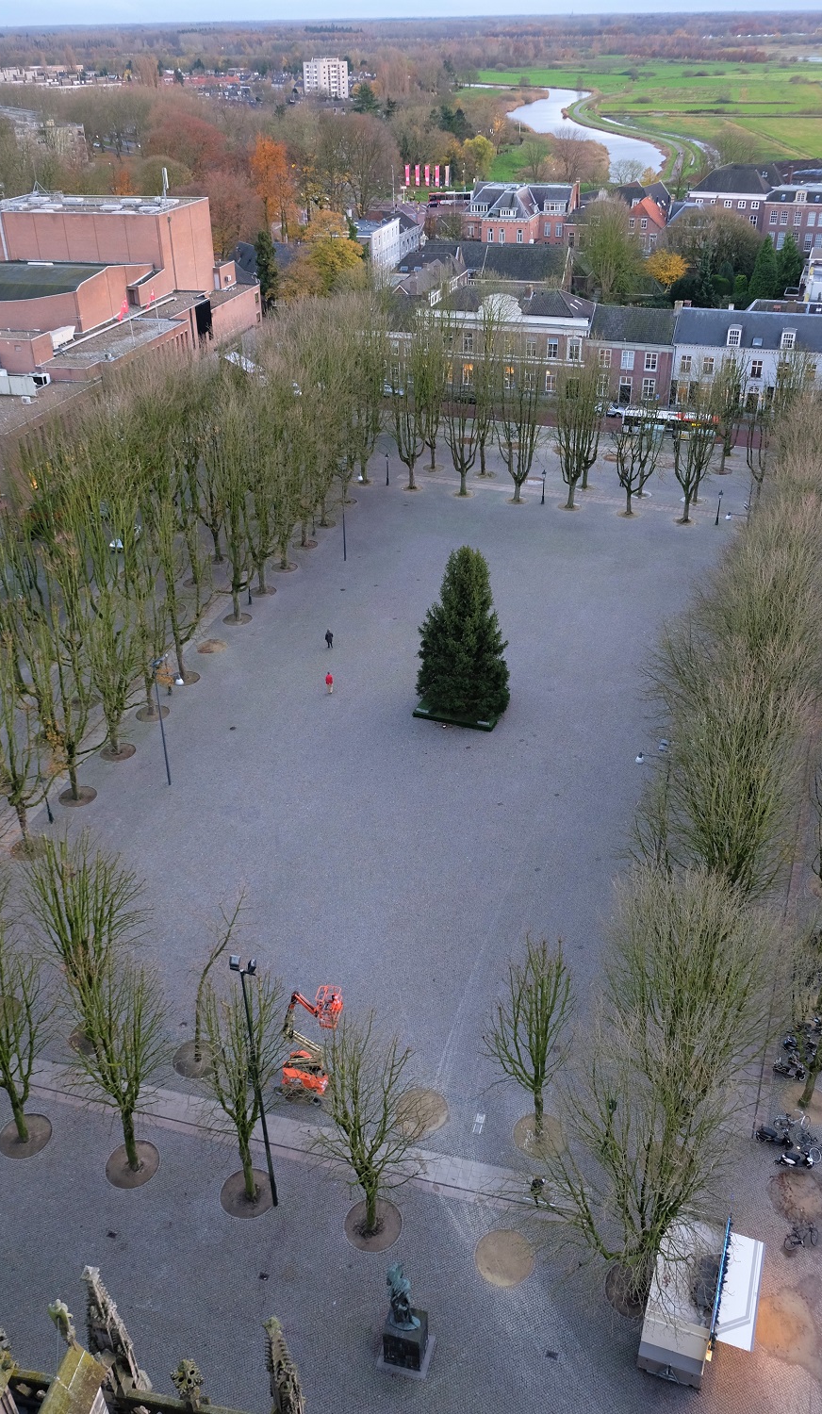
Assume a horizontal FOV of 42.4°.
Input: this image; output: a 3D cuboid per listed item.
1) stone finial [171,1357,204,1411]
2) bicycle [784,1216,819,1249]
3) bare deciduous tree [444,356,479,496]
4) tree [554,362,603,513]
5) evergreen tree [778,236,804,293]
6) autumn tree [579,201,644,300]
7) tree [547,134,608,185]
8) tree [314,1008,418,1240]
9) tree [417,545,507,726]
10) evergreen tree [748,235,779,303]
[{"bbox_3d":[-5.215,16.164,25.066,0.780,1.700,0.780,4,33,8],"label":"stone finial"},{"bbox_3d":[16.895,22.785,45.566,1.720,1.060,0.600,-7,34,-9],"label":"bicycle"},{"bbox_3d":[5.722,-30.073,114.096,4.000,15.100,4.000,-1,33,1],"label":"bare deciduous tree"},{"bbox_3d":[17.321,-27.787,110.661,4.900,14.600,4.900,8,34,13],"label":"tree"},{"bbox_3d":[68.428,-79.029,190.840,5.000,11.400,5.000,-1,33,1],"label":"evergreen tree"},{"bbox_3d":[35.580,-79.510,185.751,11.000,16.800,10.600,-1,33,0],"label":"autumn tree"},{"bbox_3d":[52.003,-170.248,330.109,18.000,14.000,16.000,-1,33,0],"label":"tree"},{"bbox_3d":[-1.744,17.157,41.848,4.200,12.600,4.200,-1,33,0],"label":"tree"},{"bbox_3d":[3.833,-5.728,78.299,6.700,12.800,6.700,-1,33,0],"label":"tree"},{"bbox_3d":[62.492,-76.823,187.081,5.400,12.000,5.400,-1,33,1],"label":"evergreen tree"}]

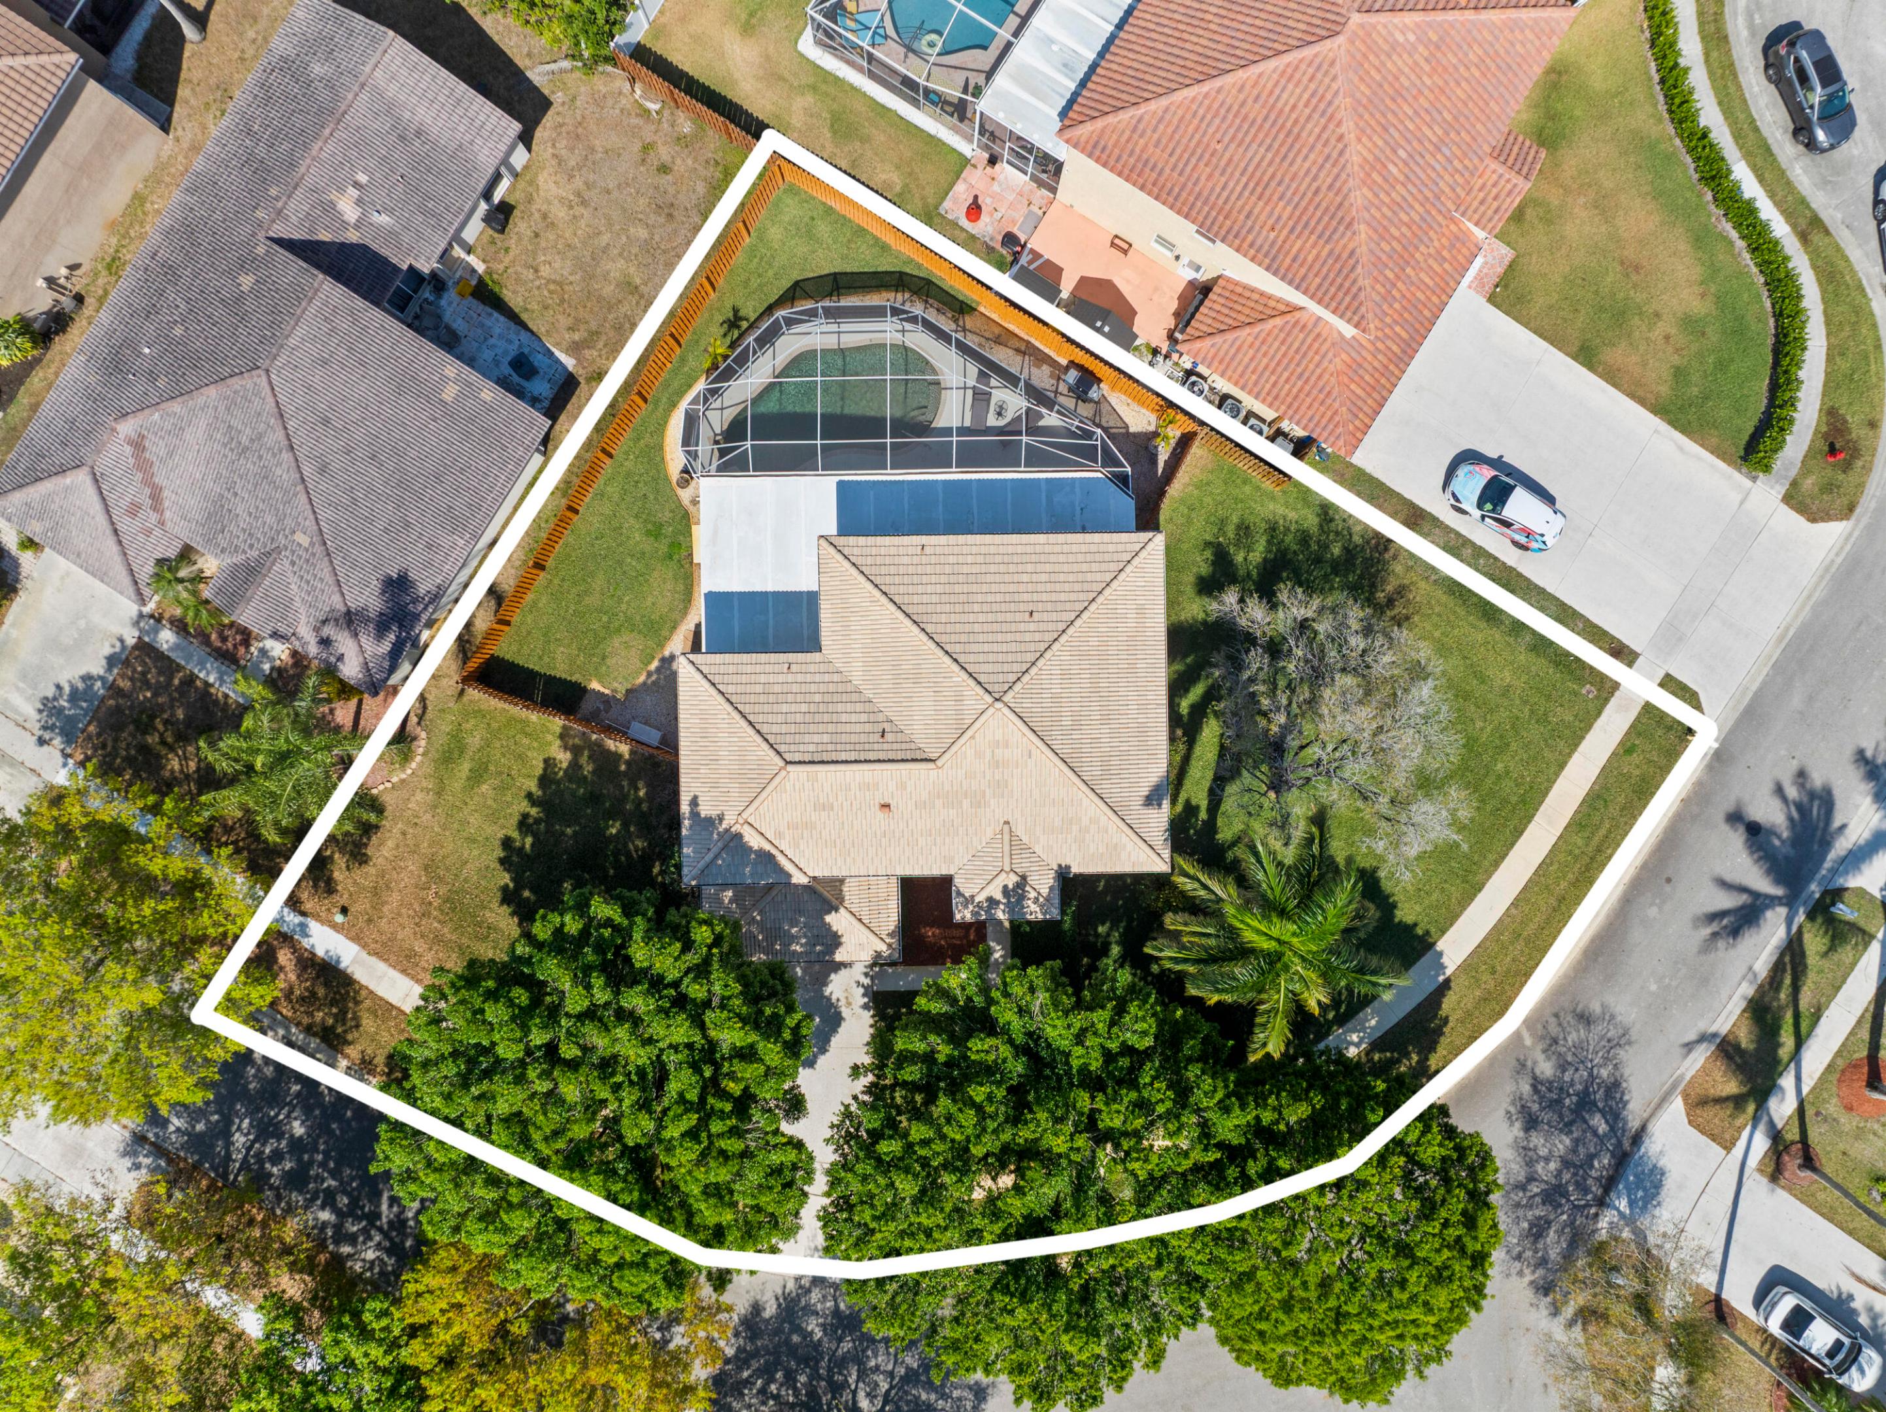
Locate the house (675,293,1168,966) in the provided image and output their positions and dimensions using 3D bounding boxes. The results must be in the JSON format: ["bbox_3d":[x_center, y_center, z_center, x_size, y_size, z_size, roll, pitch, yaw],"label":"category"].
[{"bbox_3d":[-0.595,-2.671,46.973,16.884,8.114,24.394,-1,90,0],"label":"house"}]

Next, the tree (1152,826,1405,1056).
[{"bbox_3d":[10.080,7.157,44.554,7.762,12.802,6.955,0,90,0],"label":"tree"}]

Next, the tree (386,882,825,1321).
[{"bbox_3d":[-10.937,12.701,44.755,14.515,12.298,13.810,0,90,0],"label":"tree"}]

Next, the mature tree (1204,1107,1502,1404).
[{"bbox_3d":[13.709,18.144,46.066,10.483,9.878,10.987,0,90,0],"label":"mature tree"}]

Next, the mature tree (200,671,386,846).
[{"bbox_3d":[-20.765,1.683,45.965,6.048,10.080,5.544,0,90,0],"label":"mature tree"}]

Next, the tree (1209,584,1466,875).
[{"bbox_3d":[14.112,1.008,47.275,9.374,7.459,10.382,0,90,0],"label":"tree"}]

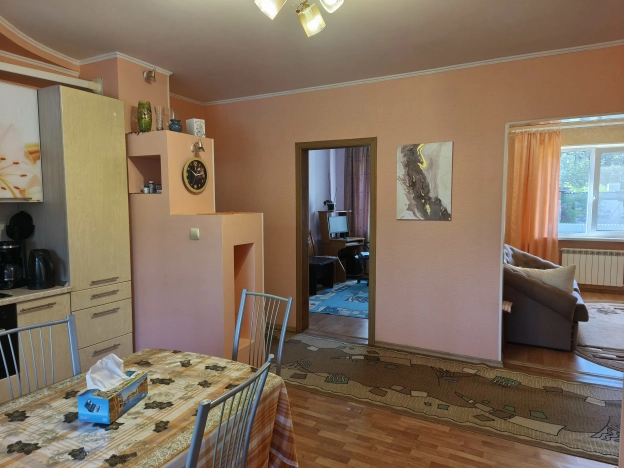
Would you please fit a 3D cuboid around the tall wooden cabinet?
[{"bbox_3d":[-1.820,0.096,3.218,0.590,2.227,0.486,3,6,29],"label":"tall wooden cabinet"}]

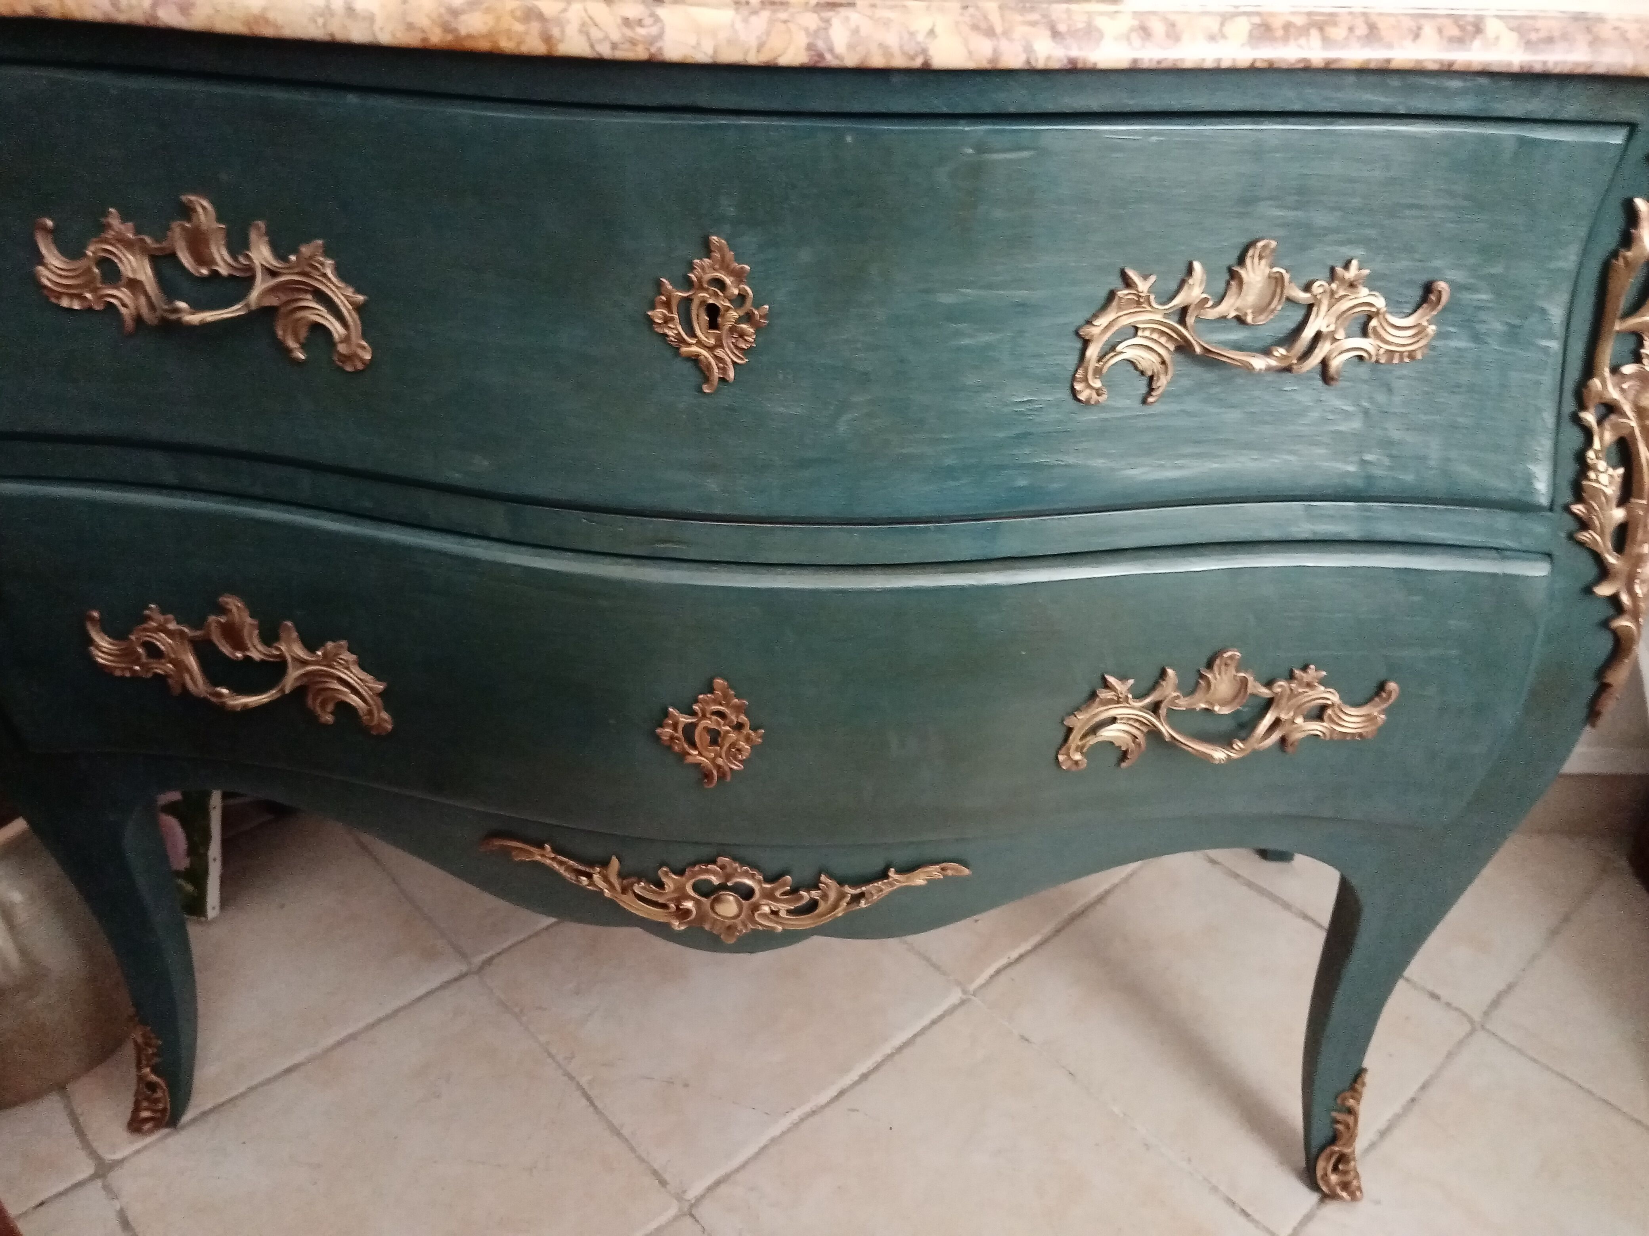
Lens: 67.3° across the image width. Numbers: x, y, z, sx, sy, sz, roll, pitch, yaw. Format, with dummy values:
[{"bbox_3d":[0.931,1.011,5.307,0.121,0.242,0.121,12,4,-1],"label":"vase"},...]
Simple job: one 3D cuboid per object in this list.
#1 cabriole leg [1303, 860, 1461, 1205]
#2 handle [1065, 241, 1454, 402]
[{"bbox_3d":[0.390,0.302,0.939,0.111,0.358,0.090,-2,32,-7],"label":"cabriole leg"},{"bbox_3d":[0.227,-0.149,0.631,0.198,0.083,0.030,-2,23,-7],"label":"handle"}]

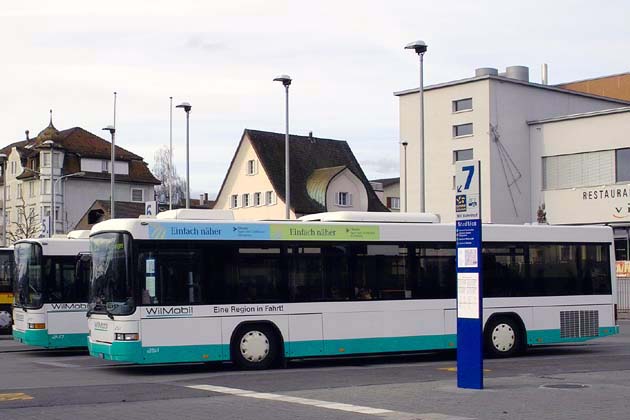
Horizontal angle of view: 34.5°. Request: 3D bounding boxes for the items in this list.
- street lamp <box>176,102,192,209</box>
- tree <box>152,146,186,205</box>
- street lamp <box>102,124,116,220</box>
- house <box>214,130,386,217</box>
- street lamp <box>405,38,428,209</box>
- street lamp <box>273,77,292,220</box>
[{"bbox_3d":[-6.305,0.019,48.819,0.850,10.463,0.450,-1,-4,15],"label":"street lamp"},{"bbox_3d":[-17.989,1.343,124.367,5.200,18.371,5.200,0,-4,-8],"label":"tree"},{"bbox_3d":[-11.212,0.555,55.389,0.850,10.358,0.450,-1,-4,15],"label":"street lamp"},{"bbox_3d":[-1.331,0.622,82.927,10.600,13.900,12.656,3,-5,-40],"label":"house"},{"bbox_3d":[3.635,-0.859,35.692,0.850,10.288,0.450,-1,-4,15],"label":"street lamp"},{"bbox_3d":[-1.317,-0.447,42.254,0.850,10.429,0.450,-1,-4,15],"label":"street lamp"}]

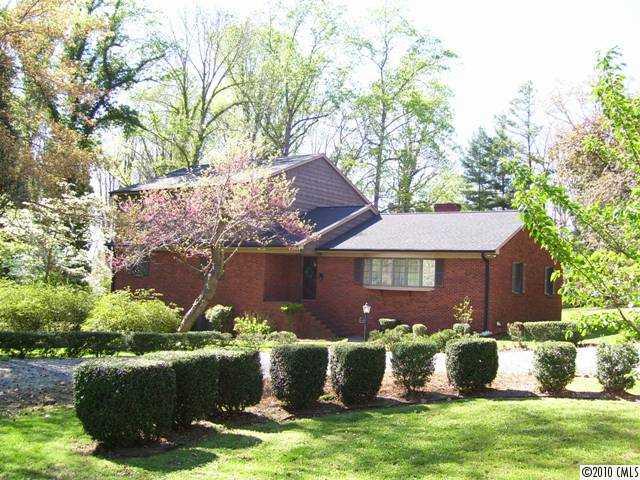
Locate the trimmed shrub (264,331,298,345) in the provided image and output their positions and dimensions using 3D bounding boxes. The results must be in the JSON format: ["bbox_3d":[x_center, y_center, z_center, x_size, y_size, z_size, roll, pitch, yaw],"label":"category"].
[{"bbox_3d":[-1.388,3.492,24.000,1.150,0.620,1.050,0,-1,0],"label":"trimmed shrub"}]

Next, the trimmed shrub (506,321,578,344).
[{"bbox_3d":[8.563,3.455,25.500,2.500,0.850,1.100,0,-1,0],"label":"trimmed shrub"}]

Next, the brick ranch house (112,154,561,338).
[{"bbox_3d":[0.031,-0.016,36.953,23.569,9.734,10.898,0,-4,36],"label":"brick ranch house"}]

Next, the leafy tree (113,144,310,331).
[{"bbox_3d":[-3.668,0.323,22.500,6.500,6.800,6.000,0,-1,0],"label":"leafy tree"}]

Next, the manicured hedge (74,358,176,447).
[{"bbox_3d":[-2.425,1.966,8.300,1.120,0.940,0.930,0,-1,-17],"label":"manicured hedge"}]

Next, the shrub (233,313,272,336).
[{"bbox_3d":[-2.971,3.670,29.300,1.700,1.200,1.600,2,-3,0],"label":"shrub"}]

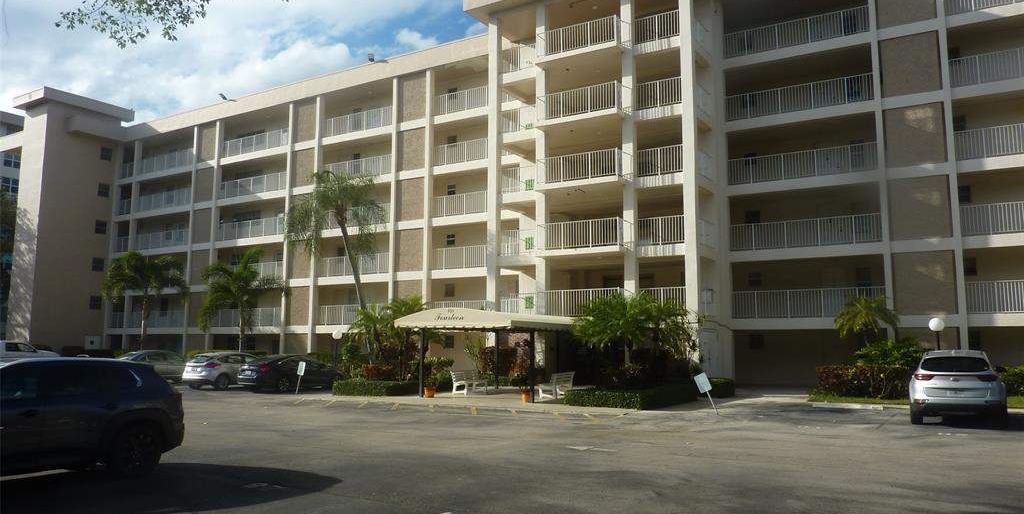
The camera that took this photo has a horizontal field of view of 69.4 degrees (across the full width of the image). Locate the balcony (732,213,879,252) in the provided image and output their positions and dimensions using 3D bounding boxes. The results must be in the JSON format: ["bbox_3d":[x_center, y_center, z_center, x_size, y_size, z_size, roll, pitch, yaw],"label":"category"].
[{"bbox_3d":[11.036,-0.888,28.080,5.420,1.080,0.100,-4,-8,31],"label":"balcony"}]

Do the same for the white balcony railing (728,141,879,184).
[{"bbox_3d":[11.121,-3.535,28.590,5.440,1.052,0.100,-4,-8,31],"label":"white balcony railing"}]

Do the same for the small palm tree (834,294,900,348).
[{"bbox_3d":[11.975,2.936,24.814,2.000,3.350,2.000,-3,-8,25],"label":"small palm tree"}]

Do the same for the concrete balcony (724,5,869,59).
[{"bbox_3d":[11.117,-8.819,29.196,5.450,1.060,0.100,-4,-8,31],"label":"concrete balcony"}]

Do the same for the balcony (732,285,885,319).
[{"bbox_3d":[11.108,1.772,27.956,5.440,1.062,0.100,-4,-8,31],"label":"balcony"}]

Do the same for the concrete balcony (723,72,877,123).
[{"bbox_3d":[11.127,-6.151,28.902,5.440,1.042,0.100,-4,-8,31],"label":"concrete balcony"}]

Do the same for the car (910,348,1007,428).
[{"bbox_3d":[10.477,3.031,17.383,1.880,1.640,4.450,-4,-8,31],"label":"car"}]

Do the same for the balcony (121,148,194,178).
[{"bbox_3d":[-24.241,-6.329,50.578,7.900,1.060,0.100,-4,-8,31],"label":"balcony"}]

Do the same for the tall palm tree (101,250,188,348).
[{"bbox_3d":[-21.983,3.210,44.071,4.710,7.260,4.710,4,-8,-26],"label":"tall palm tree"}]

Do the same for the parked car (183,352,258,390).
[{"bbox_3d":[-11.075,4.595,30.221,1.820,1.470,4.340,-4,-8,31],"label":"parked car"}]

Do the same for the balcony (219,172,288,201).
[{"bbox_3d":[-15.874,-4.273,45.202,6.100,1.060,0.100,-4,-8,31],"label":"balcony"}]

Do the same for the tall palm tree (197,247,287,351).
[{"bbox_3d":[-14.607,2.889,39.739,4.700,6.884,4.400,-4,-8,31],"label":"tall palm tree"}]

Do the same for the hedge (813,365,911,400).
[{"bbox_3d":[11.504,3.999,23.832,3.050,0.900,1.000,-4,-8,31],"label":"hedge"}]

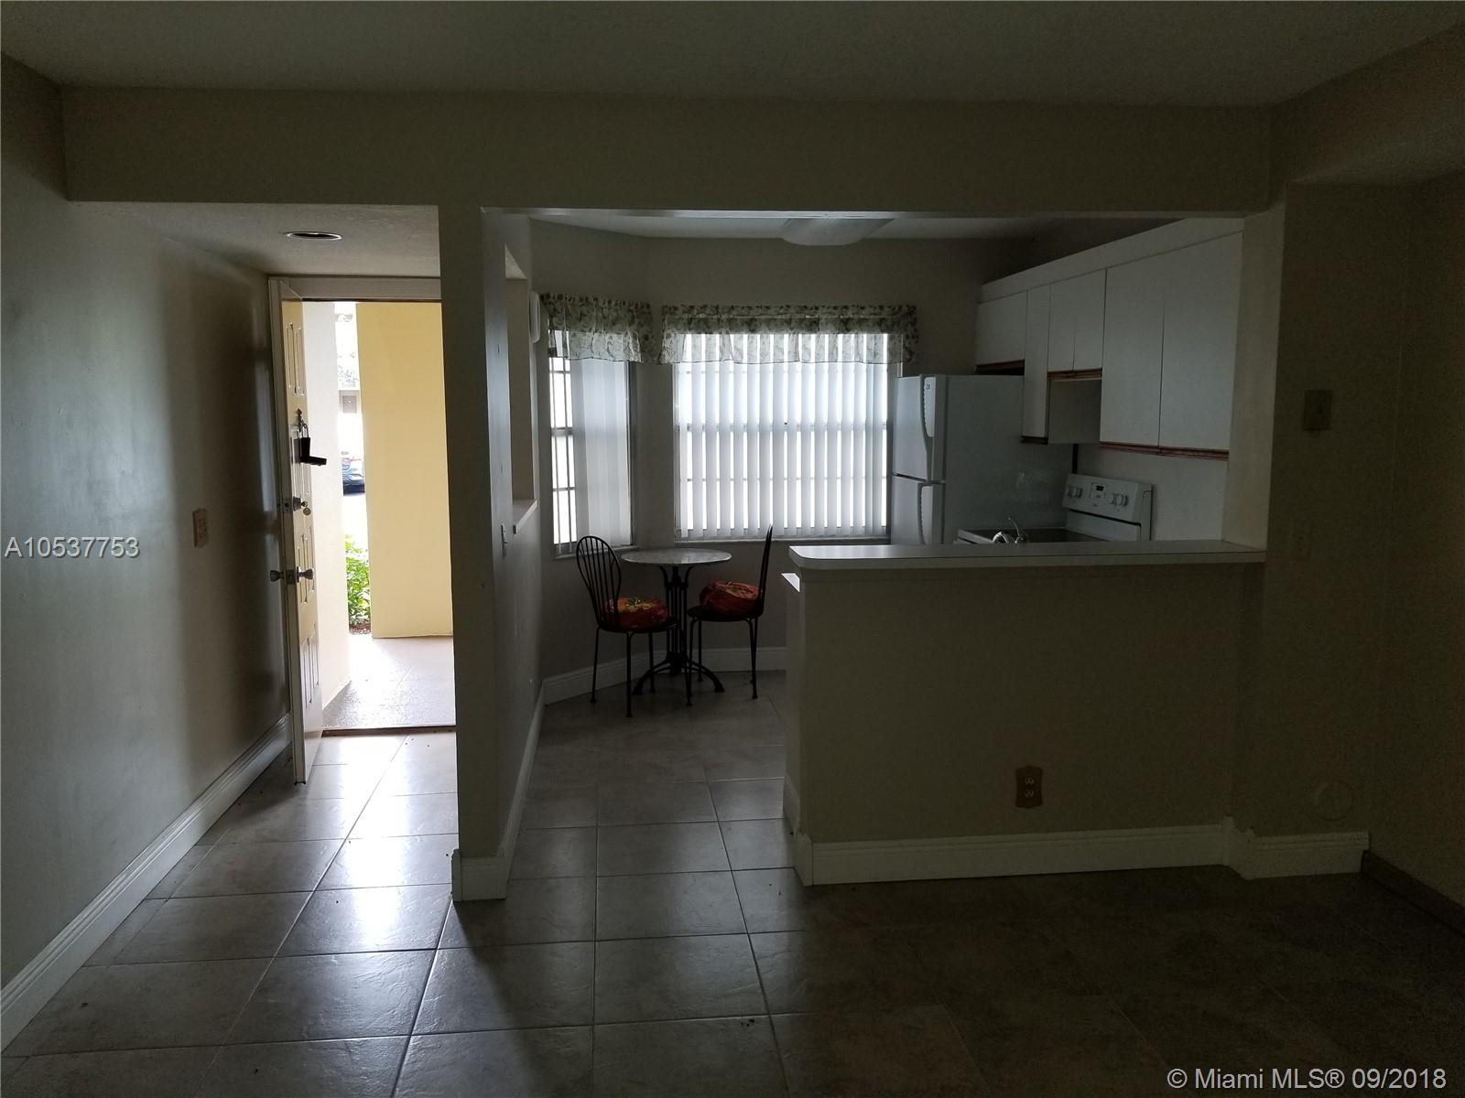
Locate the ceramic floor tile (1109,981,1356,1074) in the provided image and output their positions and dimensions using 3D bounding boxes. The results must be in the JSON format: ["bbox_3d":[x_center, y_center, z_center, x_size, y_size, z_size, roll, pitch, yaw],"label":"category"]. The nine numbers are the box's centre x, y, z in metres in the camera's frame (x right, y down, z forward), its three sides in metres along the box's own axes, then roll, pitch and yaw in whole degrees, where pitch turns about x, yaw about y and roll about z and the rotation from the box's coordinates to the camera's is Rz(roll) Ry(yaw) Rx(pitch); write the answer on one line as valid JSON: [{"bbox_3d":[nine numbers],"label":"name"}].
[{"bbox_3d":[1.239,1.225,2.756,0.450,0.012,0.439,-1,8,-6],"label":"ceramic floor tile"}]

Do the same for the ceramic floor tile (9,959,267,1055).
[{"bbox_3d":[-1.502,1.199,2.884,0.468,0.012,0.439,-1,8,-6],"label":"ceramic floor tile"}]

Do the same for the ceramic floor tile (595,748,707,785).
[{"bbox_3d":[-0.355,0.964,4.794,0.450,0.010,0.450,-1,7,-7],"label":"ceramic floor tile"}]

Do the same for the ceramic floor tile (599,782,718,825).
[{"bbox_3d":[-0.303,1.011,4.349,0.455,0.010,0.445,-1,7,-6],"label":"ceramic floor tile"}]

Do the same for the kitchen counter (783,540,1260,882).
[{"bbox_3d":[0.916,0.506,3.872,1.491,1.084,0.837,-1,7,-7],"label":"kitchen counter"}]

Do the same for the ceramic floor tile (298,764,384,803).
[{"bbox_3d":[-1.702,0.979,4.639,0.450,0.010,0.450,-1,7,-7],"label":"ceramic floor tile"}]

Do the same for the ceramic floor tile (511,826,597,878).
[{"bbox_3d":[-0.614,1.062,3.821,0.284,0.009,0.438,-1,7,-7],"label":"ceramic floor tile"}]

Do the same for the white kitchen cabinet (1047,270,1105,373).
[{"bbox_3d":[1.750,-1.036,5.135,0.316,0.452,0.605,-1,7,-7],"label":"white kitchen cabinet"}]

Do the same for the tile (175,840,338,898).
[{"bbox_3d":[-1.593,1.084,3.749,0.450,0.012,0.439,-1,8,-6],"label":"tile"}]

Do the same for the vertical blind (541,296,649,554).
[{"bbox_3d":[-0.708,-0.649,5.794,0.100,1.288,0.656,7,10,40],"label":"vertical blind"}]

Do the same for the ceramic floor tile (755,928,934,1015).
[{"bbox_3d":[0.295,1.178,3.087,0.450,0.012,0.439,-1,8,-6],"label":"ceramic floor tile"}]

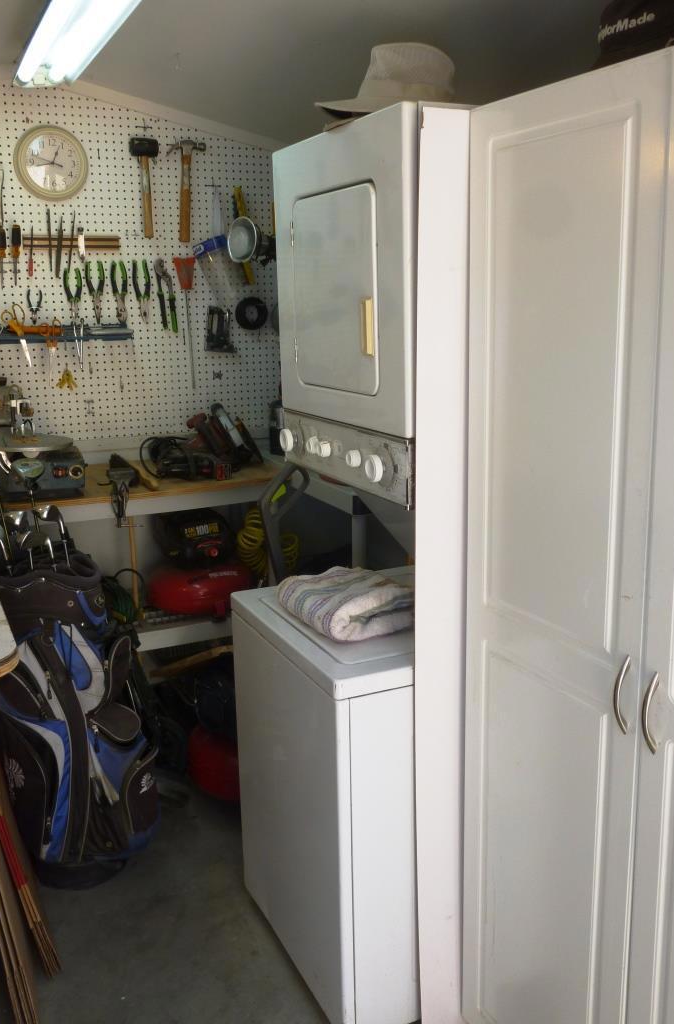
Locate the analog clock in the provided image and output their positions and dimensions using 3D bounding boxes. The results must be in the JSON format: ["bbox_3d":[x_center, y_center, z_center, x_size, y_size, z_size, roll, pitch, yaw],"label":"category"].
[{"bbox_3d":[-0.903,-1.103,2.802,0.229,0.229,0.040,-7,14,-23],"label":"analog clock"}]

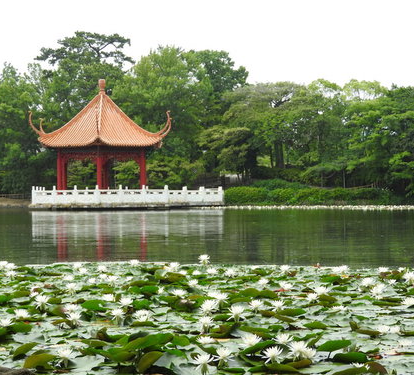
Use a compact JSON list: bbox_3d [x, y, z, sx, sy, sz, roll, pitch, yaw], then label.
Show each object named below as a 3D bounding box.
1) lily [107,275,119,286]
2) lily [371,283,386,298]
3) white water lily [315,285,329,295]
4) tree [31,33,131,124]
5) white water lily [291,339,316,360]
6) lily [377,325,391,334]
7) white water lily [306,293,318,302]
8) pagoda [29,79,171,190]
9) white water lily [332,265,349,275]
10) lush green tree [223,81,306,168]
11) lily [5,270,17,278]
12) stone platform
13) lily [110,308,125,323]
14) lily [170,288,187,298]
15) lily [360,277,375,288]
[{"bbox_3d":[-1.143,1.137,12.366,0.147,0.110,0.147,0,0,0],"label":"lily"},{"bbox_3d":[1.798,1.080,10.620,0.145,0.140,0.145,0,0,0],"label":"lily"},{"bbox_3d":[1.076,0.955,9.418,0.133,0.082,0.133,0,0,0],"label":"white water lily"},{"bbox_3d":[-9.800,-6.000,80.000,8.200,13.000,8.000,0,0,0],"label":"tree"},{"bbox_3d":[0.650,1.110,6.886,0.177,0.110,0.170,0,0,0],"label":"white water lily"},{"bbox_3d":[1.475,1.183,8.426,0.114,0.064,0.114,0,0,0],"label":"lily"},{"bbox_3d":[0.949,0.991,9.091,0.108,0.079,0.108,0,0,0],"label":"white water lily"},{"bbox_3d":[-6.846,-3.054,65.000,9.100,7.900,9.500,0,0,-4],"label":"pagoda"},{"bbox_3d":[1.900,1.172,14.393,0.207,0.116,0.207,0,0,0],"label":"white water lily"},{"bbox_3d":[5.118,-5.519,90.000,7.299,7.655,6.800,0,0,0],"label":"lush green tree"},{"bbox_3d":[-2.398,1.067,12.420,0.140,0.085,0.140,0,0,0],"label":"lily"},{"bbox_3d":[-4.700,0.500,62.000,11.500,1.420,10.000,0,0,0],"label":"stone platform"},{"bbox_3d":[-0.690,0.988,7.833,0.116,0.086,0.116,0,0,0],"label":"lily"},{"bbox_3d":[-0.285,1.059,10.120,0.165,0.080,0.165,0,0,0],"label":"lily"},{"bbox_3d":[1.982,1.175,12.444,0.170,0.118,0.170,0,0,0],"label":"lily"}]

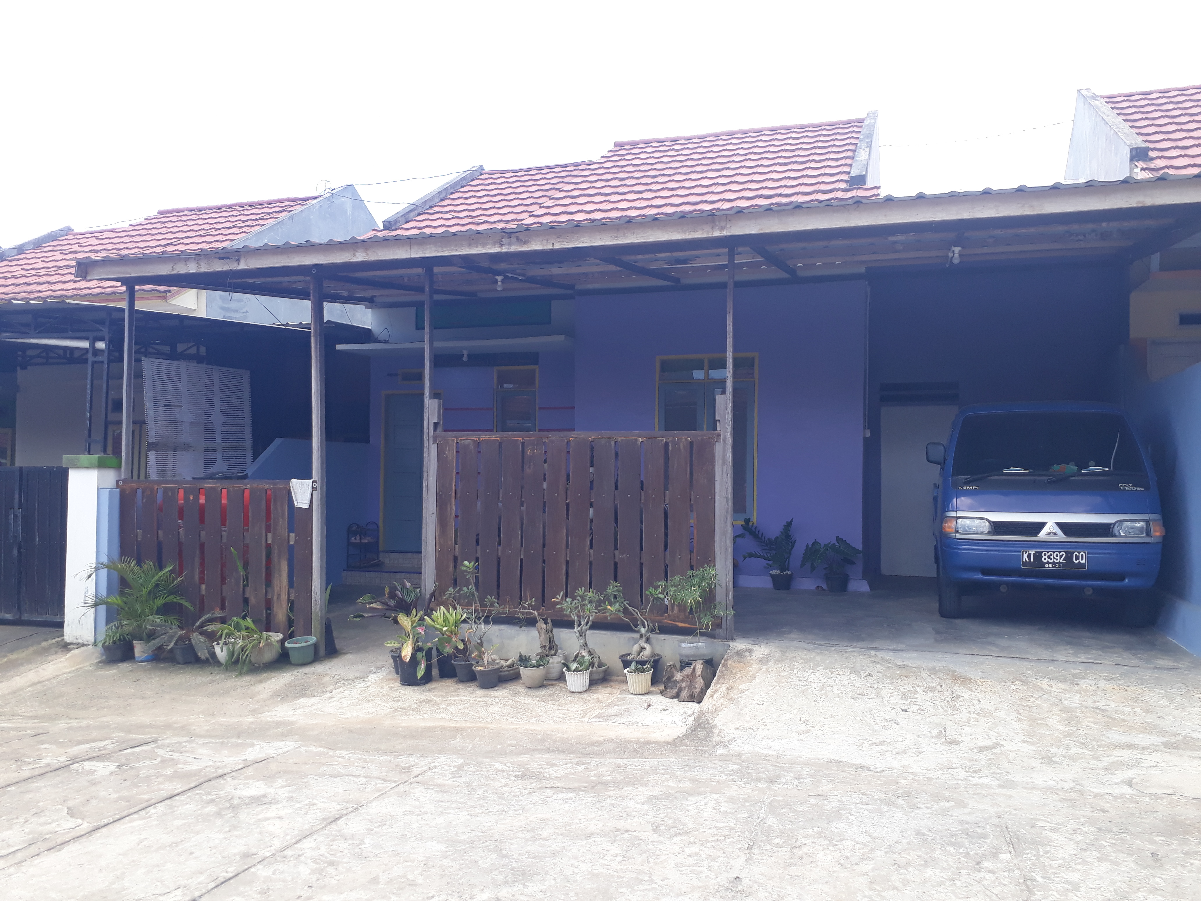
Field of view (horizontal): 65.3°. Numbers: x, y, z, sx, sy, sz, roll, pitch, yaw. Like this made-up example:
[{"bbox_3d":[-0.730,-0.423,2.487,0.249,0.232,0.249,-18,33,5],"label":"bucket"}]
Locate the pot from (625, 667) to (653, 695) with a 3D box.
[{"bbox_3d":[0.280,1.682,6.834,0.190,0.173,0.190,0,-1,0],"label":"pot"}]

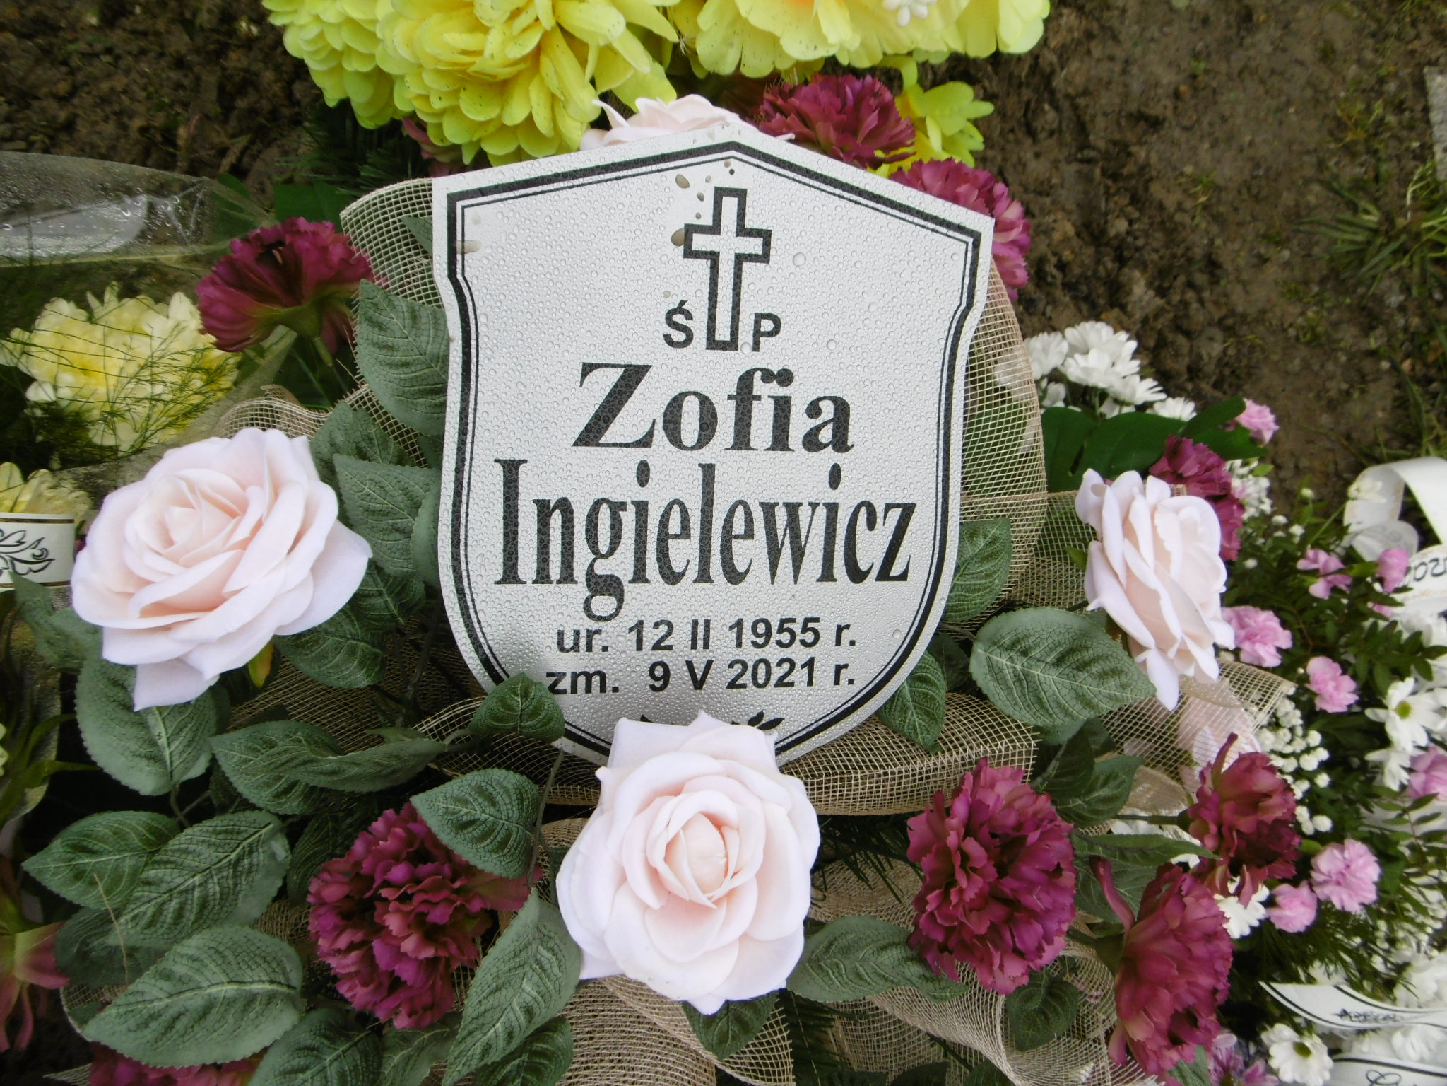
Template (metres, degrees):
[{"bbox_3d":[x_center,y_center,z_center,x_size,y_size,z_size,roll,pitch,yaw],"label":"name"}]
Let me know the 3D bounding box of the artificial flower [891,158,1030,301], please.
[{"bbox_3d":[0.121,-0.162,0.530,0.085,0.060,0.085,0,60,-21],"label":"artificial flower"}]

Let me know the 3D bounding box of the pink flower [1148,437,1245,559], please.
[{"bbox_3d":[0.228,-0.022,0.485,0.058,0.045,0.066,36,48,-20],"label":"pink flower"}]

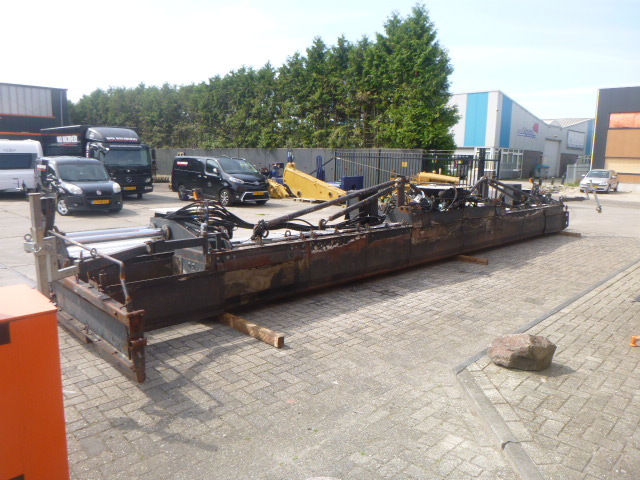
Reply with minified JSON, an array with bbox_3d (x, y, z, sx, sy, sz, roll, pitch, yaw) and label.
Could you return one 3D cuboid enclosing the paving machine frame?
[{"bbox_3d":[1.550,-0.362,7.971,10.900,1.420,2.930,-8,13,-44],"label":"paving machine frame"}]

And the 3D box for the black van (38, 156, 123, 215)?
[{"bbox_3d":[-7.950,-1.820,15.300,1.750,1.760,4.050,-8,13,-43],"label":"black van"}]

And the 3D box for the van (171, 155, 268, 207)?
[{"bbox_3d":[-4.150,-2.530,19.500,4.850,1.900,1.920,9,12,42],"label":"van"}]

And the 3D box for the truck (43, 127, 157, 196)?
[{"bbox_3d":[-11.500,-3.970,23.600,8.200,3.450,2.500,10,13,44],"label":"truck"}]

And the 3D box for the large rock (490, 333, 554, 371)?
[{"bbox_3d":[1.701,0.903,3.880,0.520,0.260,0.380,5,10,25],"label":"large rock"}]

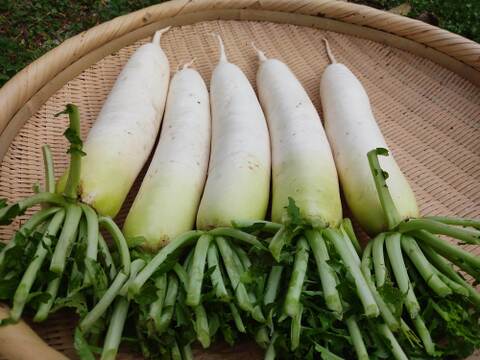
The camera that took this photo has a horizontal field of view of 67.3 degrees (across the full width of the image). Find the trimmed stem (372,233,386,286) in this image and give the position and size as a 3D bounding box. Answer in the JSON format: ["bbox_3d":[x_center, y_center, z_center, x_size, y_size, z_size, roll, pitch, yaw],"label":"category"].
[{"bbox_3d":[0.127,0.072,0.325,0.010,0.011,0.050,6,62,7],"label":"trimmed stem"}]

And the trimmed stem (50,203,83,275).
[{"bbox_3d":[-0.178,0.059,0.372,0.013,0.013,0.077,-3,53,-1],"label":"trimmed stem"}]

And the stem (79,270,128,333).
[{"bbox_3d":[-0.114,0.102,0.304,0.008,0.008,0.054,25,68,23],"label":"stem"}]

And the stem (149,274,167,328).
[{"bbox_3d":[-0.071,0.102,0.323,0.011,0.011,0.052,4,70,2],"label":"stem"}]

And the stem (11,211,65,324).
[{"bbox_3d":[-0.186,0.075,0.338,0.013,0.019,0.104,9,65,6],"label":"stem"}]

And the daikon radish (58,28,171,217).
[{"bbox_3d":[-0.152,-0.114,0.517,0.080,0.080,0.369,2,50,4],"label":"daikon radish"}]

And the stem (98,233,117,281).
[{"bbox_3d":[-0.138,0.079,0.375,0.009,0.009,0.054,-21,72,-15],"label":"stem"}]

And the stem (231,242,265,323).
[{"bbox_3d":[0.007,0.096,0.339,0.010,0.015,0.072,-17,67,-12],"label":"stem"}]

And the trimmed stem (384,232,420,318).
[{"bbox_3d":[0.148,0.084,0.327,0.012,0.015,0.075,-1,60,2],"label":"trimmed stem"}]

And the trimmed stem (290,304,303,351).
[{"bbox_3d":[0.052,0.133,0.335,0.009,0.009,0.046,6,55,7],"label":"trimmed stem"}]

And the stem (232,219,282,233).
[{"bbox_3d":[0.018,0.047,0.371,0.053,0.011,0.011,7,50,-7],"label":"stem"}]

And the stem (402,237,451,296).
[{"bbox_3d":[0.176,0.081,0.342,0.014,0.017,0.058,-24,73,-23],"label":"stem"}]

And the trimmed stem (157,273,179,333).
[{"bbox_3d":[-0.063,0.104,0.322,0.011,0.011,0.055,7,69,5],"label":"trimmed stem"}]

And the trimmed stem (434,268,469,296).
[{"bbox_3d":[0.183,0.089,0.312,0.030,0.006,0.007,39,58,17],"label":"trimmed stem"}]

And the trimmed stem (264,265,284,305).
[{"bbox_3d":[0.034,0.096,0.343,0.011,0.011,0.044,13,58,14],"label":"trimmed stem"}]

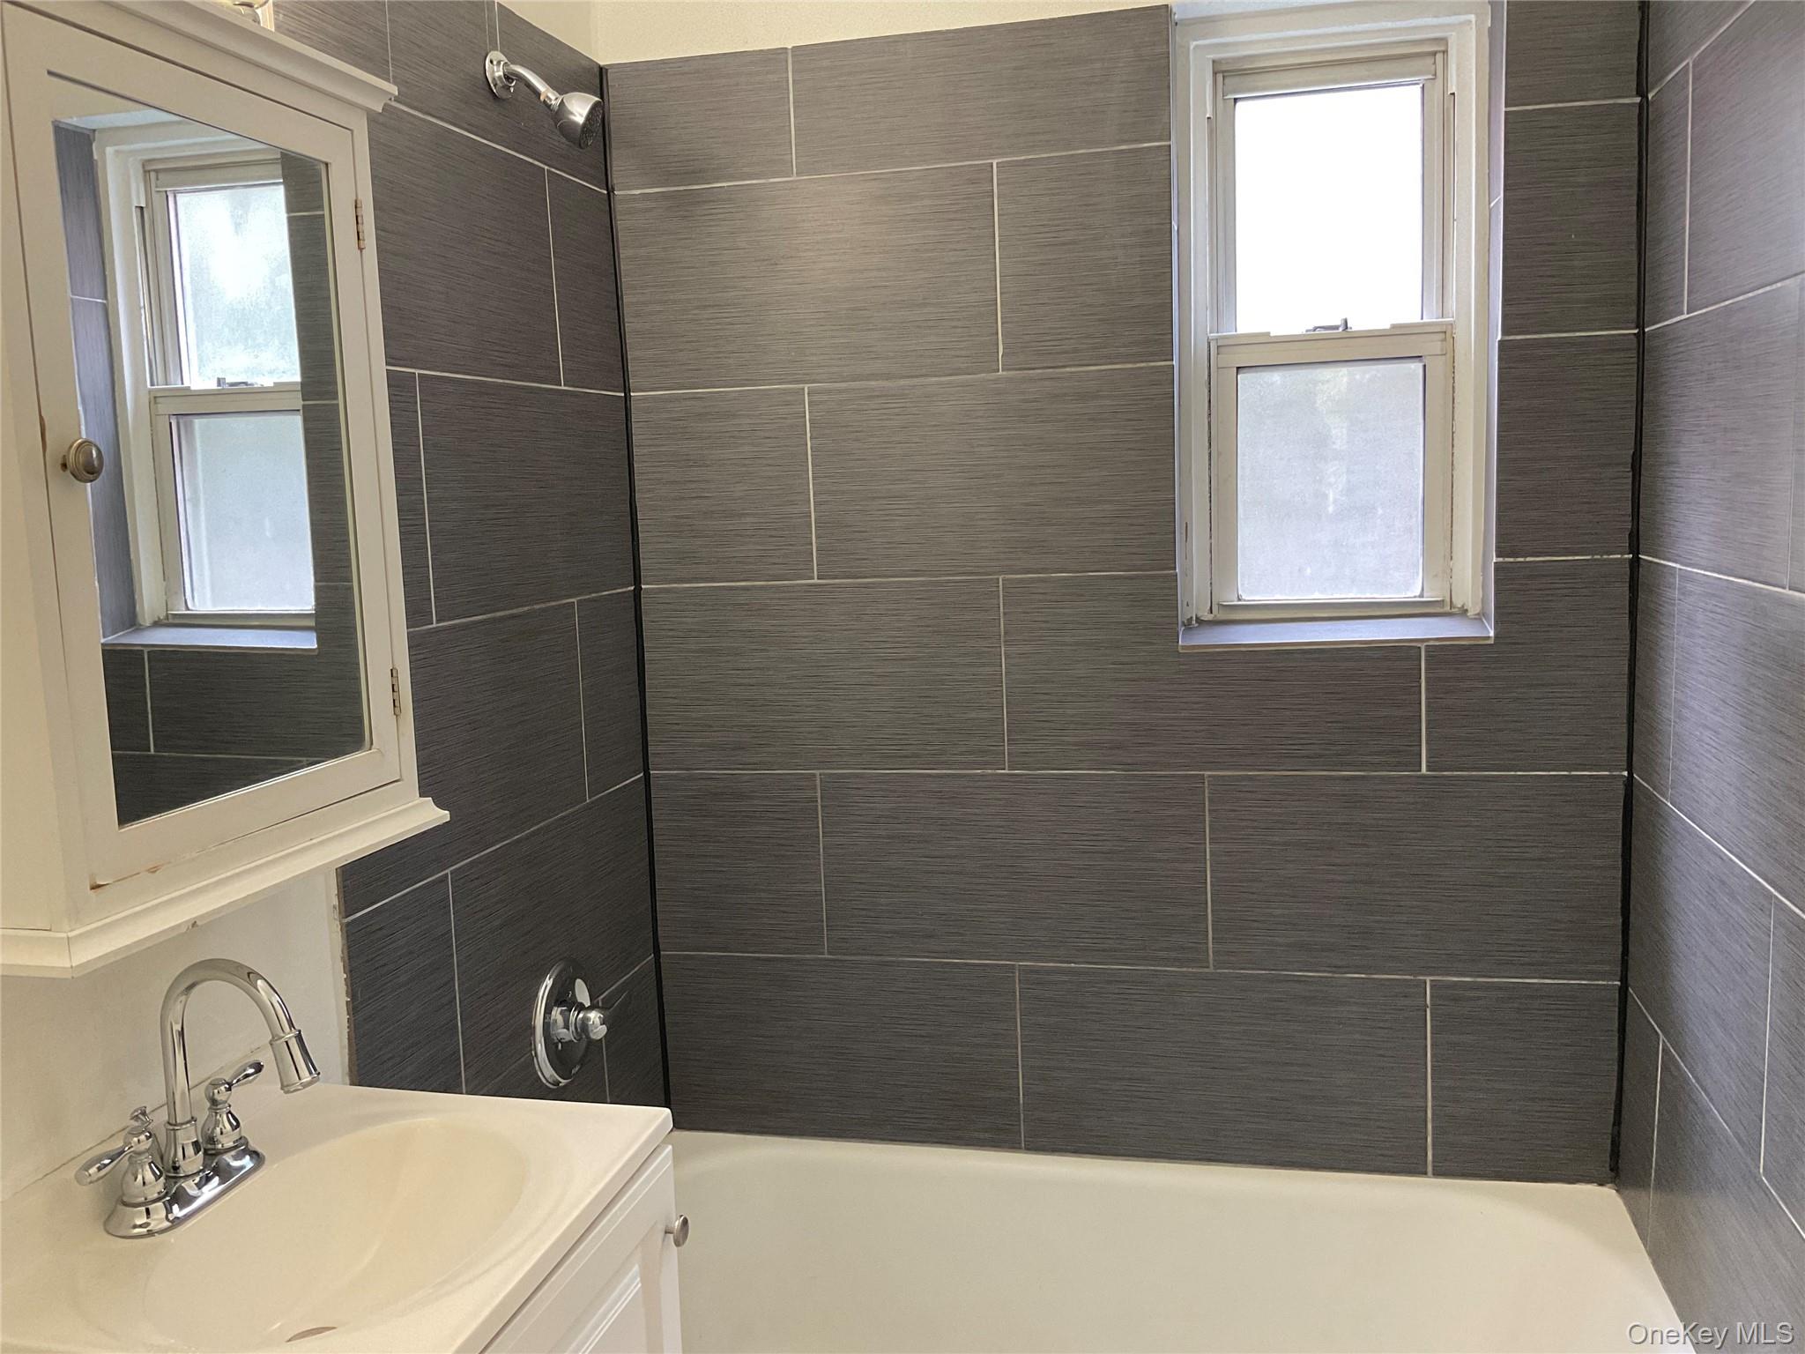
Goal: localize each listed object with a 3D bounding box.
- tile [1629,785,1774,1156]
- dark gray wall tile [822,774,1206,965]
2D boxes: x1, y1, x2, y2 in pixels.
[{"bbox_3d":[0.967,0.331,1.849,0.012,0.306,0.600,-1,7,13],"label":"tile"},{"bbox_3d":[0.171,0.300,2.373,0.607,0.306,0.012,-1,7,13],"label":"dark gray wall tile"}]

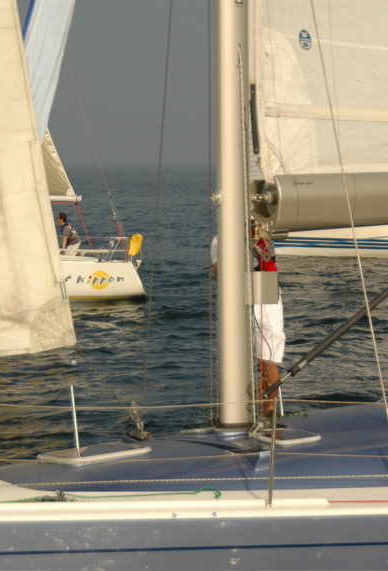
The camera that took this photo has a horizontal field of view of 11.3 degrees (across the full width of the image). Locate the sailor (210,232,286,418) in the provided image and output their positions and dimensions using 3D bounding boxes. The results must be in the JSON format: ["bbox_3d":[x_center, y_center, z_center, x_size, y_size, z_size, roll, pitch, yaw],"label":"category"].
[{"bbox_3d":[0.410,0.165,14.800,0.570,1.700,0.420,-1,4,-12],"label":"sailor"}]

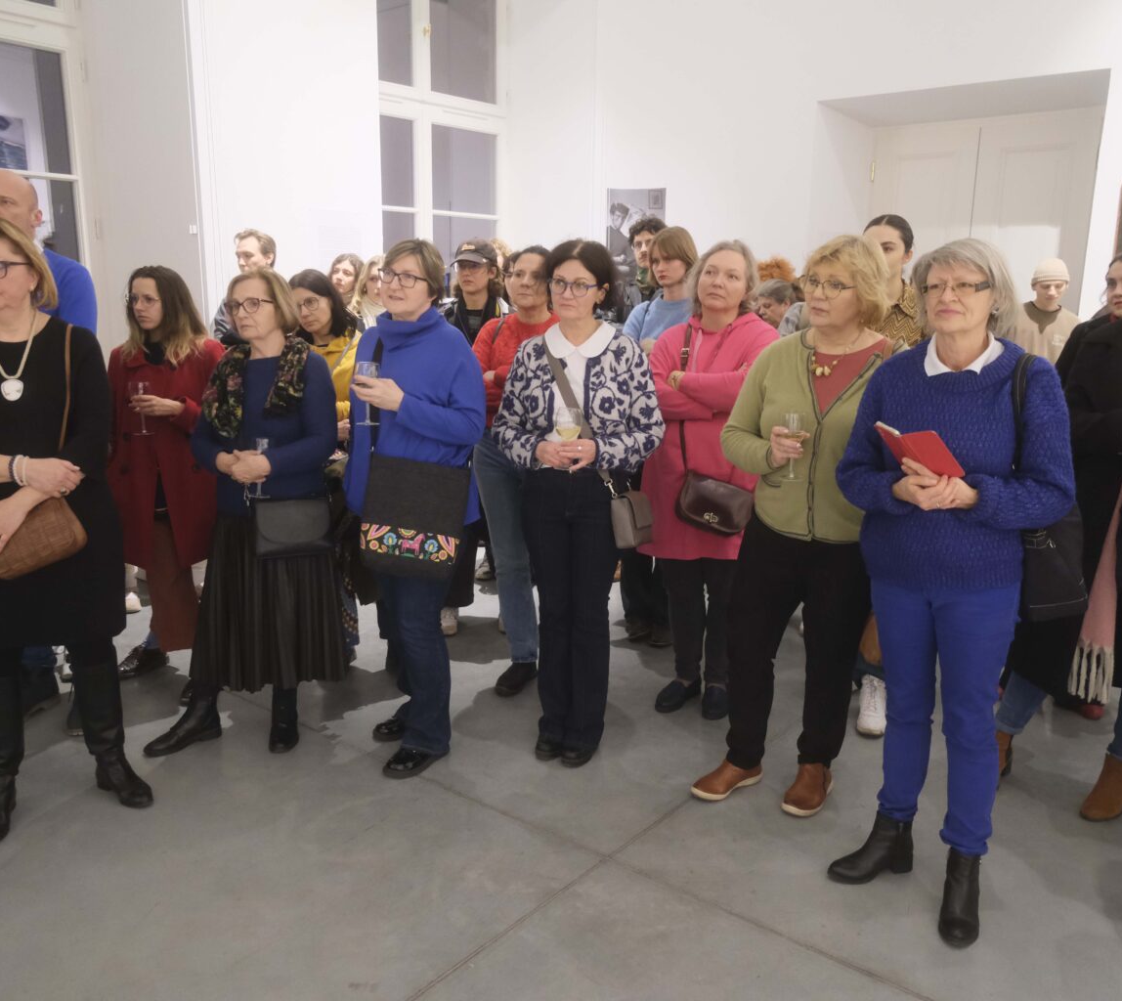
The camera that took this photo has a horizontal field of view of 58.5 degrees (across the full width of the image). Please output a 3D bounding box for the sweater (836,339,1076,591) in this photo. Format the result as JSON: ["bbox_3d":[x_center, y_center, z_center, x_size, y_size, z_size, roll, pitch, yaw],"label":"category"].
[{"bbox_3d":[0.931,-0.099,2.350,0.530,0.546,0.360,7,15,26],"label":"sweater"}]

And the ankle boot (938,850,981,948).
[{"bbox_3d":[1.009,0.979,2.525,0.100,0.165,0.260,5,14,19],"label":"ankle boot"}]

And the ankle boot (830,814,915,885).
[{"bbox_3d":[0.843,0.923,2.697,0.250,0.170,0.095,-3,13,-16],"label":"ankle boot"}]

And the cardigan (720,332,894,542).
[{"bbox_3d":[0.720,-0.187,2.822,0.510,0.553,0.340,8,15,27],"label":"cardigan"}]

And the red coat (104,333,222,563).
[{"bbox_3d":[-1.535,-0.188,3.890,0.480,0.875,0.320,1,13,3],"label":"red coat"}]

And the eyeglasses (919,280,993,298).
[{"bbox_3d":[0.920,-0.480,2.276,0.140,0.042,0.145,10,19,43],"label":"eyeglasses"}]

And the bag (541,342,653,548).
[{"bbox_3d":[0.117,-0.183,3.123,0.340,0.645,0.280,4,13,14],"label":"bag"}]

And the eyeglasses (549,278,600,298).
[{"bbox_3d":[0.059,-0.645,3.022,0.135,0.045,0.140,14,19,28],"label":"eyeglasses"}]

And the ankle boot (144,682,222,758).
[{"bbox_3d":[-1.277,0.738,3.374,0.265,0.190,0.100,-7,16,-31],"label":"ankle boot"}]

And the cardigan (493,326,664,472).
[{"bbox_3d":[0.054,-0.310,3.053,0.500,0.430,0.360,3,13,12],"label":"cardigan"}]

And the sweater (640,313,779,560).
[{"bbox_3d":[0.538,-0.213,3.471,0.480,0.870,0.360,5,13,17],"label":"sweater"}]

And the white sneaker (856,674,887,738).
[{"bbox_3d":[1.134,0.746,3.622,0.105,0.120,0.285,5,14,16],"label":"white sneaker"}]

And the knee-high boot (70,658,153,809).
[{"bbox_3d":[-1.346,0.689,3.019,0.250,0.430,0.110,9,15,33],"label":"knee-high boot"}]

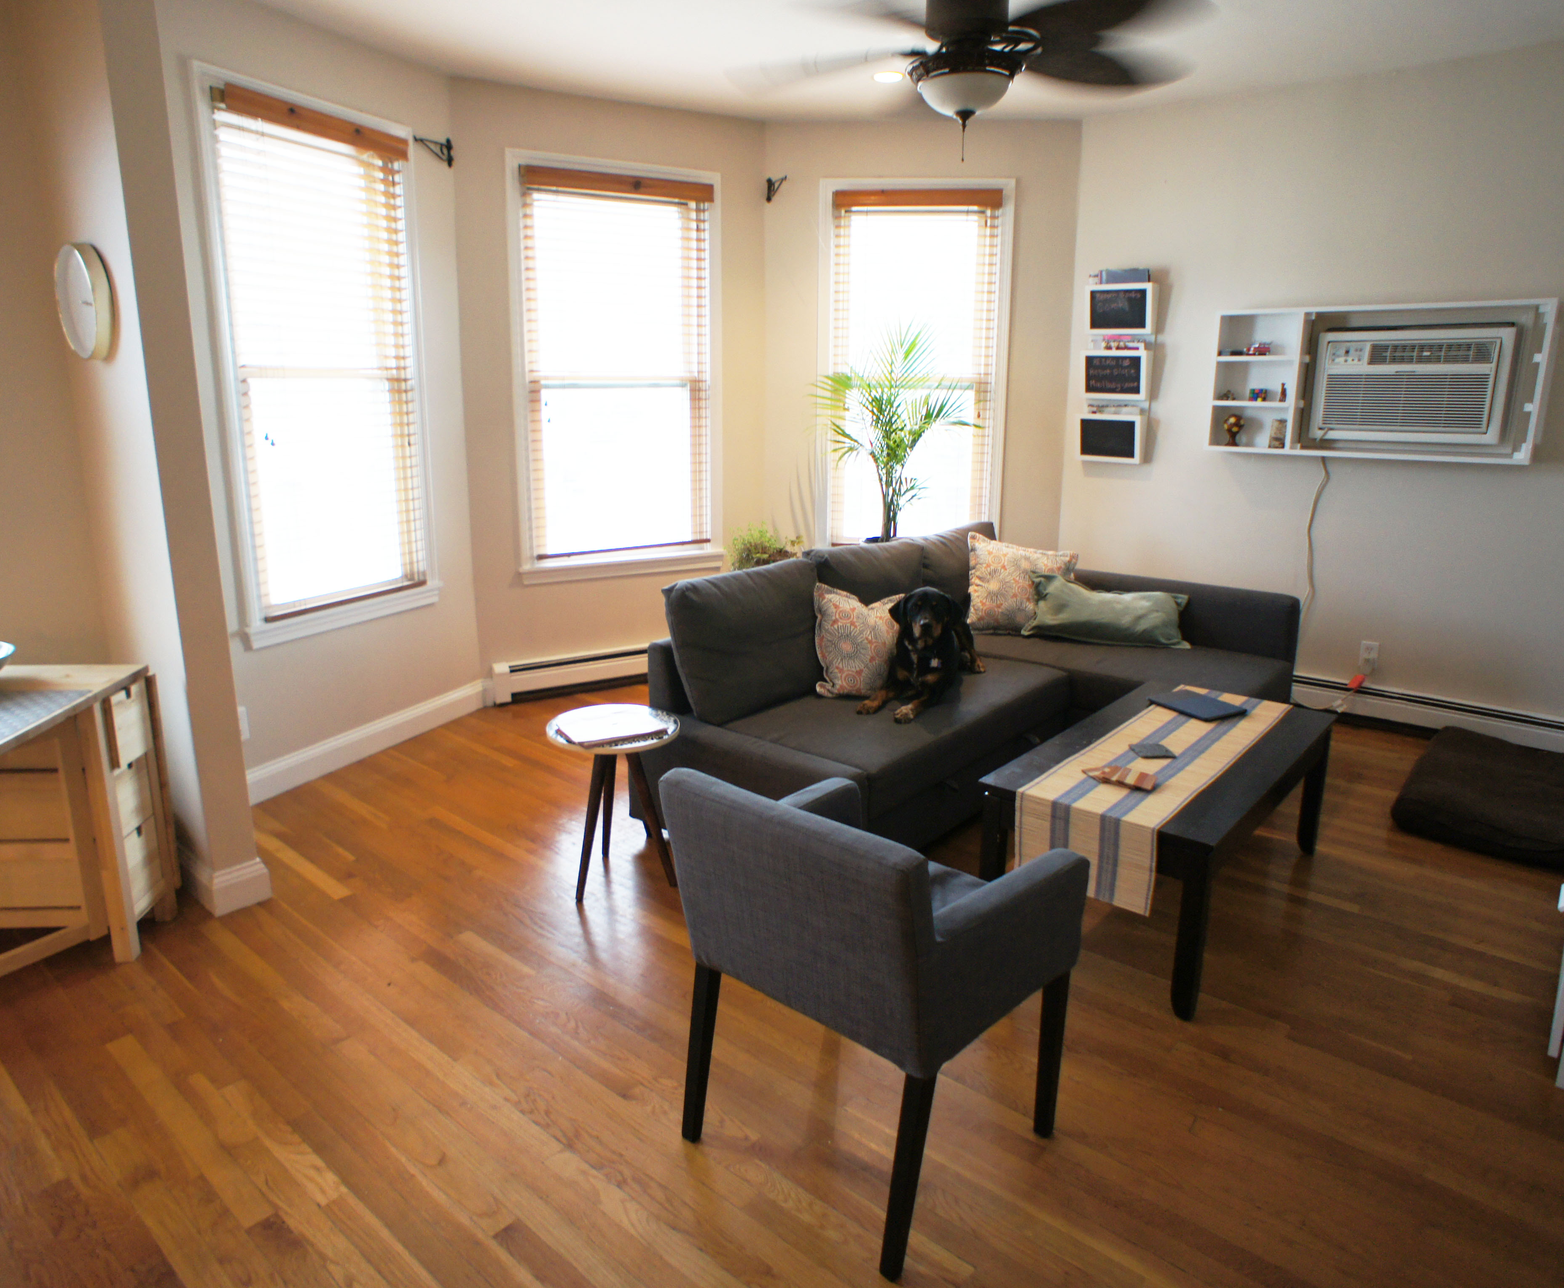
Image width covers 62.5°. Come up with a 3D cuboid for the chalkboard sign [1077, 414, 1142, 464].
[{"bbox_3d":[1.555,-0.966,6.072,0.330,0.219,0.050,12,18,41],"label":"chalkboard sign"}]

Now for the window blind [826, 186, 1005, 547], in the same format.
[{"bbox_3d":[0.651,-1.320,6.302,0.805,1.689,0.070,1,14,5],"label":"window blind"}]

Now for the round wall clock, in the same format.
[{"bbox_3d":[-1.977,-0.967,3.649,0.045,0.315,0.315,-13,19,-43],"label":"round wall clock"}]

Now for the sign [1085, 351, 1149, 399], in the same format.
[{"bbox_3d":[1.556,-1.250,6.002,0.329,0.221,0.050,12,18,41],"label":"sign"}]

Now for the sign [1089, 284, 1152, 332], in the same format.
[{"bbox_3d":[1.561,-1.537,5.927,0.332,0.220,0.050,12,18,41],"label":"sign"}]

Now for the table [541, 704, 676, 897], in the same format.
[{"bbox_3d":[-0.499,0.491,3.913,0.400,0.500,0.400,0,13,0],"label":"table"}]

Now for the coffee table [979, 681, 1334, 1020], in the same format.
[{"bbox_3d":[1.121,0.542,3.730,0.610,0.480,1.240,9,16,34],"label":"coffee table"}]

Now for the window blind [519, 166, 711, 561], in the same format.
[{"bbox_3d":[-0.734,-1.275,5.982,0.922,1.704,0.070,-8,16,-31],"label":"window blind"}]

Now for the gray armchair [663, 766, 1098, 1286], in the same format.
[{"bbox_3d":[0.183,0.646,2.598,0.610,0.810,0.600,12,18,41],"label":"gray armchair"}]

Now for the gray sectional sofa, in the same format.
[{"bbox_3d":[0.764,0.123,4.665,1.470,0.860,2.280,10,17,37],"label":"gray sectional sofa"}]

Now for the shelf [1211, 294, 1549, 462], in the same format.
[{"bbox_3d":[2.382,-1.062,5.239,1.289,0.601,0.110,12,18,41],"label":"shelf"}]

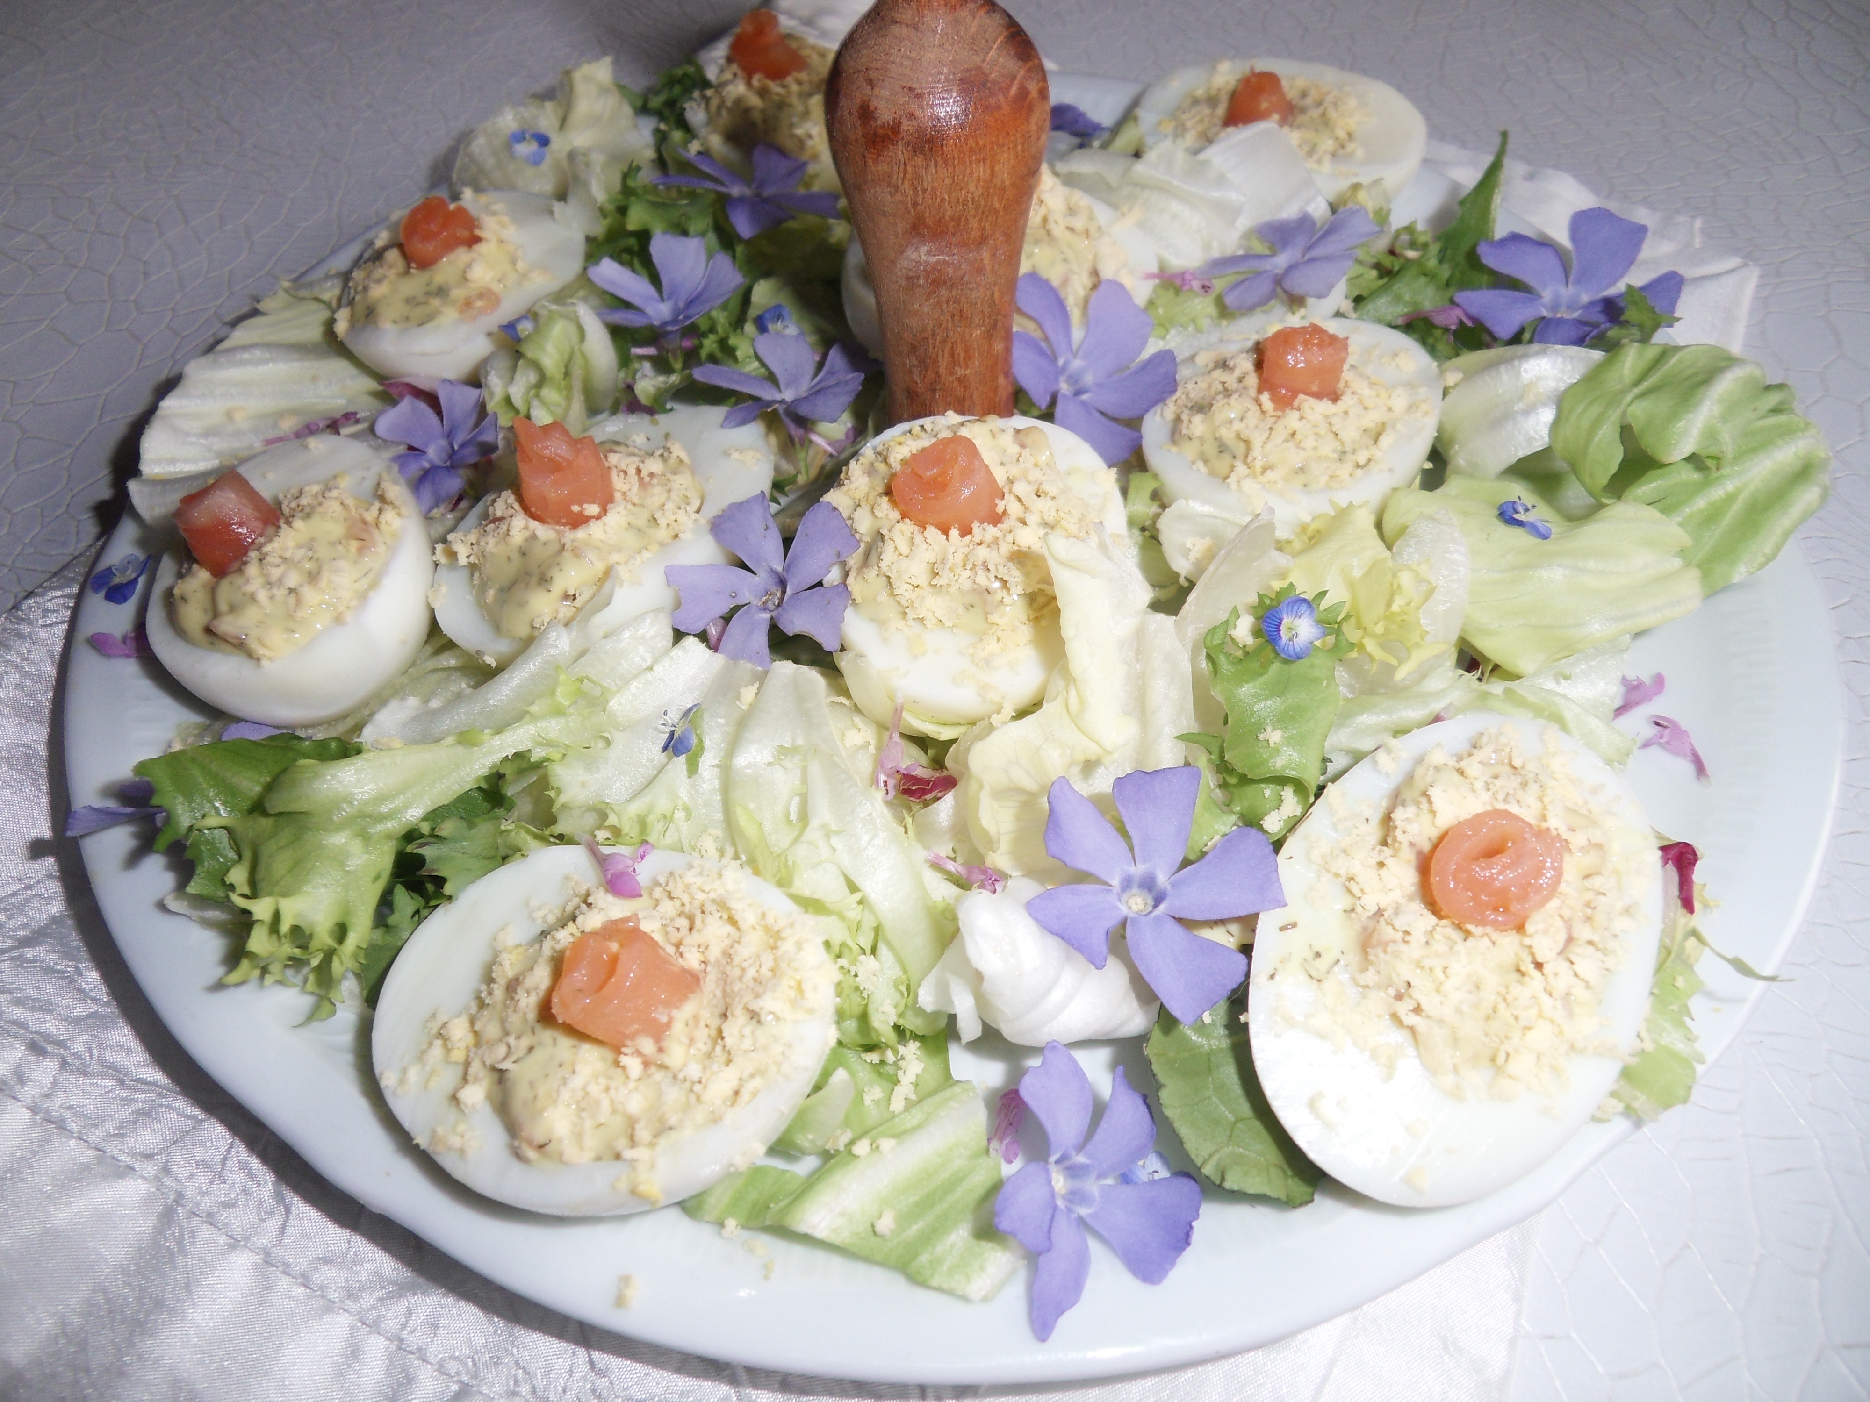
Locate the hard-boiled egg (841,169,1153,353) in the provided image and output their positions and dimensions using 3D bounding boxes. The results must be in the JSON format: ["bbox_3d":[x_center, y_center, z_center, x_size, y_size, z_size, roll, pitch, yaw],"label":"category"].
[{"bbox_3d":[0.012,-0.078,0.235,0.055,0.028,0.043,-5,52,-4],"label":"hard-boiled egg"}]

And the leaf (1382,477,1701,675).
[{"bbox_3d":[0.087,-0.018,0.186,0.044,0.016,0.036,0,52,1],"label":"leaf"}]

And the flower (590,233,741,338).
[{"bbox_3d":[-0.049,-0.075,0.235,0.028,0.014,0.026,0,52,1],"label":"flower"}]

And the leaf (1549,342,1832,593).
[{"bbox_3d":[0.118,-0.036,0.201,0.046,0.023,0.042,0,52,0],"label":"leaf"}]

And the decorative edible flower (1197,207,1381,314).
[{"bbox_3d":[0.062,-0.077,0.226,0.030,0.011,0.027,-5,52,6],"label":"decorative edible flower"}]

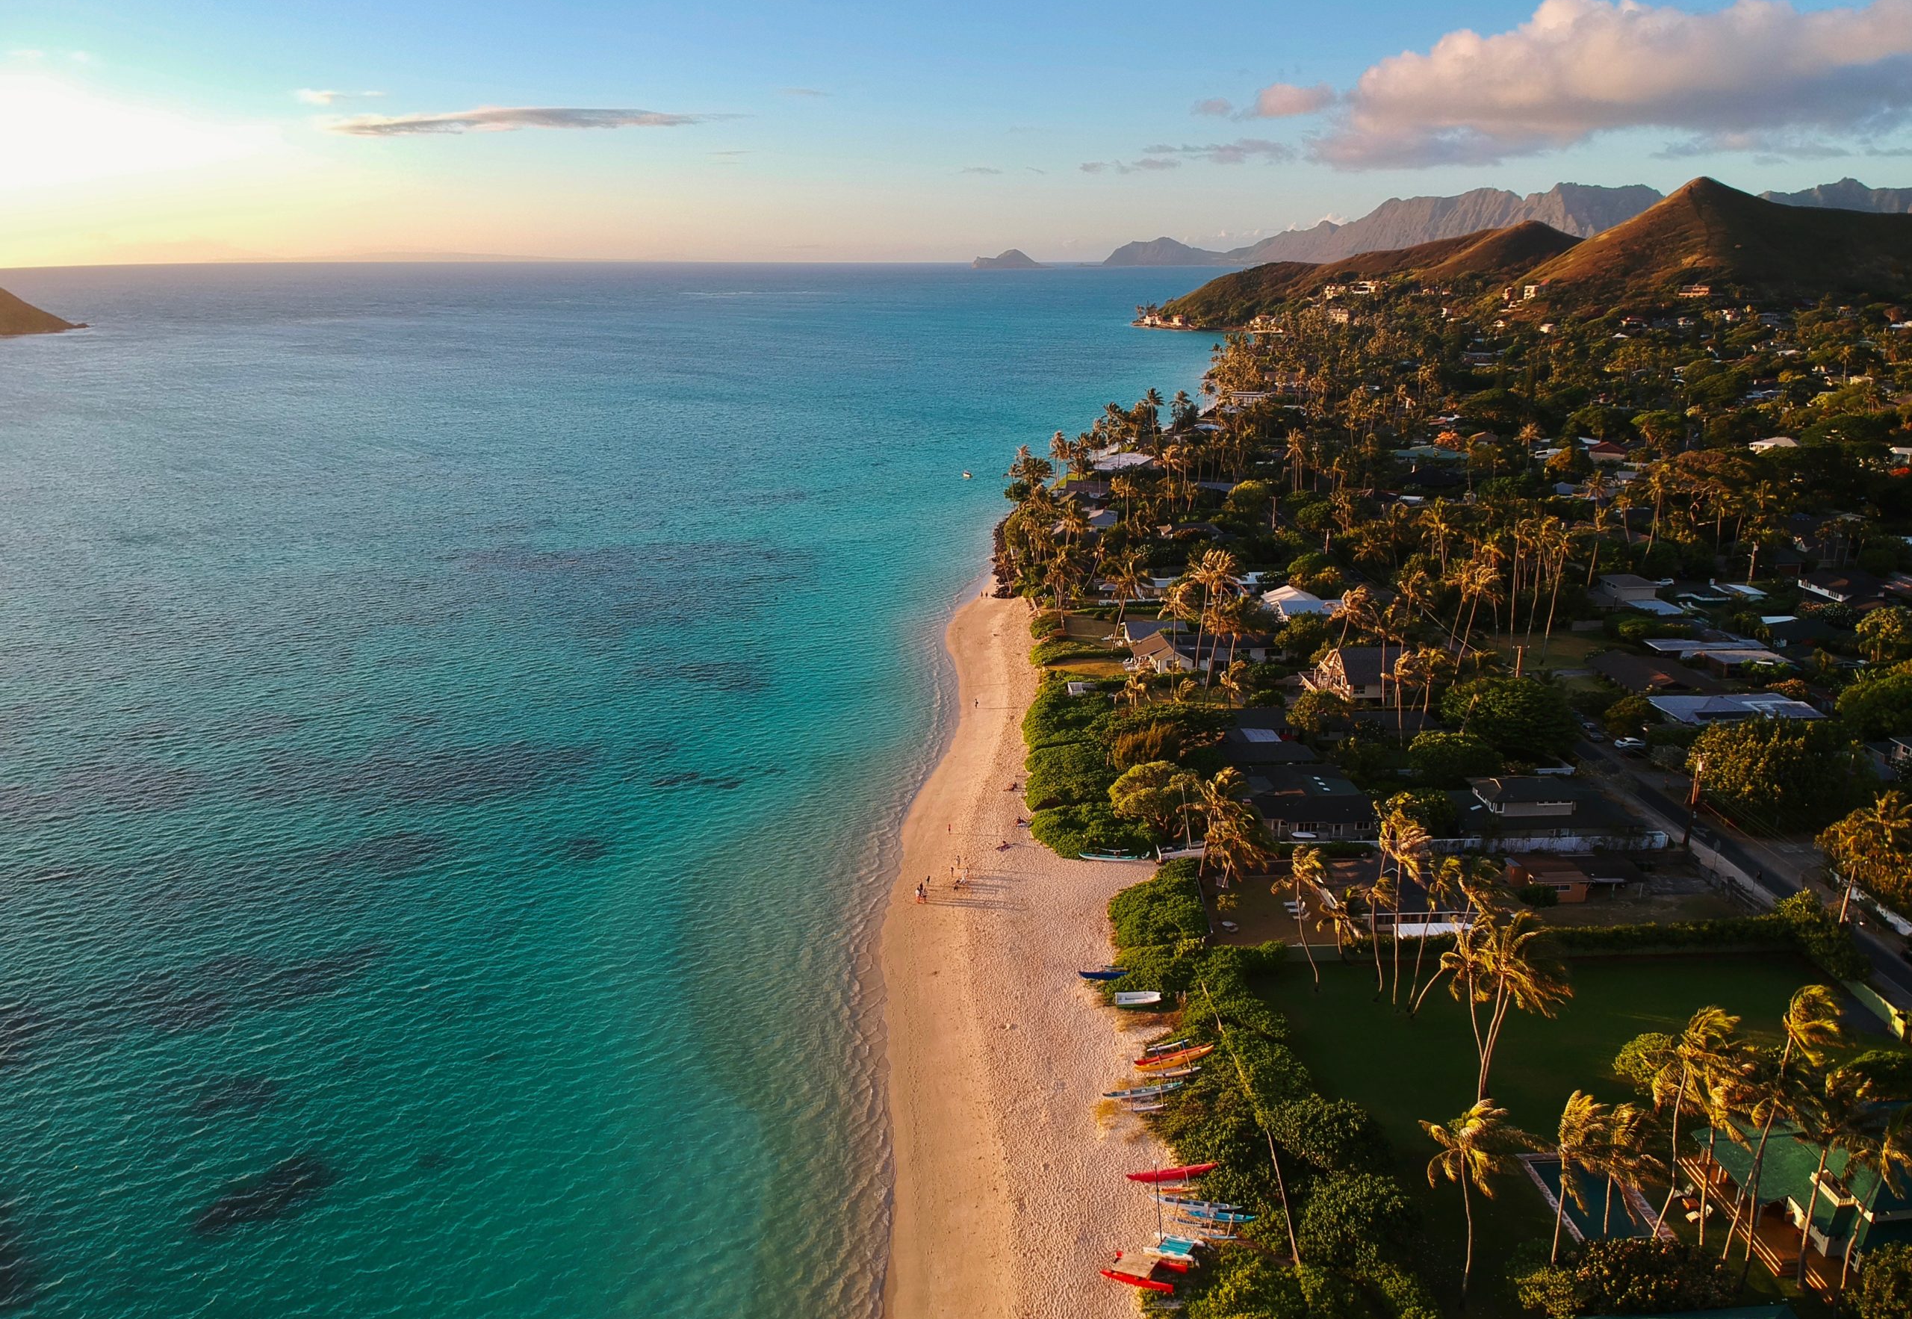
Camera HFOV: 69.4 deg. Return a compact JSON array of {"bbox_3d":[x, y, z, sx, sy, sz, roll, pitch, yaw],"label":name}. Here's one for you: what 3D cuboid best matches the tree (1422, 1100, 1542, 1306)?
[{"bbox_3d":[33.860,35.600,89.980,7.600,15.430,6.000,0,16,0],"label":"tree"}]

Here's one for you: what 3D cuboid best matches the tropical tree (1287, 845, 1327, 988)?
[{"bbox_3d":[32.800,24.420,130.140,4.200,14.500,4.400,0,16,0],"label":"tropical tree"}]

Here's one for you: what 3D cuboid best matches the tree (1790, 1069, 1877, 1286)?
[{"bbox_3d":[56.362,33.872,89.864,5.454,16.813,5.454,0,16,0],"label":"tree"}]

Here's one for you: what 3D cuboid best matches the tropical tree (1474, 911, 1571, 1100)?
[{"bbox_3d":[44.837,27.830,110.487,7.905,16.913,7.905,0,16,0],"label":"tropical tree"}]

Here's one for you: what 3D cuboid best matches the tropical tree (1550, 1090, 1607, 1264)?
[{"bbox_3d":[41.830,35.420,93.780,4.200,13.660,4.600,0,16,0],"label":"tropical tree"}]

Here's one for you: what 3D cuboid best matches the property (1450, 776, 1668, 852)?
[{"bbox_3d":[69.630,16.916,166.011,22.440,6.900,15.312,-1,16,-3],"label":"property"}]

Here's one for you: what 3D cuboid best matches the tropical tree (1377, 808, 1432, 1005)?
[{"bbox_3d":[39.901,22.524,124.363,4.780,19.362,4.780,0,16,0],"label":"tropical tree"}]

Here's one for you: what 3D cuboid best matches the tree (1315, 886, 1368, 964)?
[{"bbox_3d":[37.650,26.180,135.510,5.080,8.120,4.800,0,16,0],"label":"tree"}]

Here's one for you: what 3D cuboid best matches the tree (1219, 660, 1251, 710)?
[{"bbox_3d":[42.017,4.069,207.837,4.930,8.241,4.930,0,16,0],"label":"tree"}]

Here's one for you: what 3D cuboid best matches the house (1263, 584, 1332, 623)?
[{"bbox_3d":[64.680,-10.097,260.982,10.560,5.800,17.160,-1,16,-3],"label":"house"}]

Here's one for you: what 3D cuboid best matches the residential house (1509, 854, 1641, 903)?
[{"bbox_3d":[67.700,23.800,152.180,13.700,3.500,7.200,-1,16,-2],"label":"residential house"}]

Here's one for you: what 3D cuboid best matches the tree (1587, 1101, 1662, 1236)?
[{"bbox_3d":[44.807,35.267,93.567,5.207,12.069,5.207,0,16,0],"label":"tree"}]

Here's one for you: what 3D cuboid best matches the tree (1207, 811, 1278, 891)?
[{"bbox_3d":[31.010,21.120,151.200,7.790,9.090,6.500,0,16,0],"label":"tree"}]

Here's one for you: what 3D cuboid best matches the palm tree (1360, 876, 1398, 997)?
[{"bbox_3d":[38.758,25.455,127.171,3.412,12.166,3.412,0,16,0],"label":"palm tree"}]

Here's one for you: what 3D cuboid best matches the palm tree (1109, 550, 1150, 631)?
[{"bbox_3d":[31.840,-11.900,253.800,7.630,15.280,6.000,0,16,0],"label":"palm tree"}]

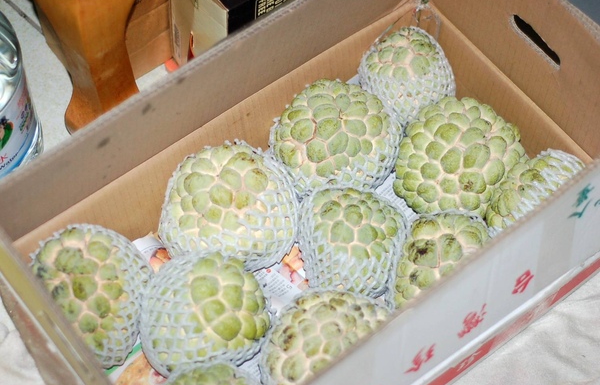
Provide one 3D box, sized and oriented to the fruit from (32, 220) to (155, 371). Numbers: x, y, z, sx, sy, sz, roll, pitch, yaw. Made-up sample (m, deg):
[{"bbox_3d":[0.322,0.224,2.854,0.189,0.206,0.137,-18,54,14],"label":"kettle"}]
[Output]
[{"bbox_3d":[-0.173,0.086,1.037,0.096,0.102,0.119,-33,63,-19],"label":"fruit"}]

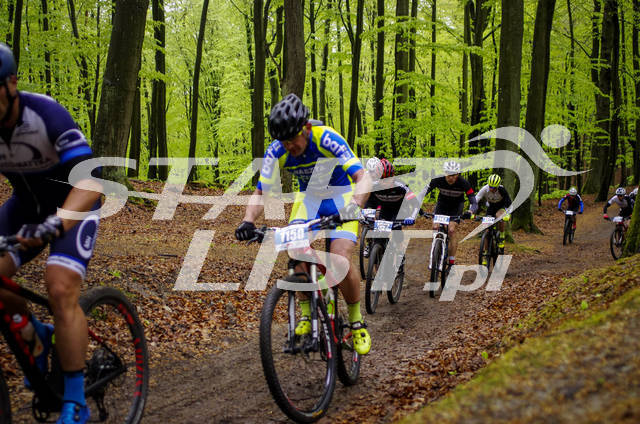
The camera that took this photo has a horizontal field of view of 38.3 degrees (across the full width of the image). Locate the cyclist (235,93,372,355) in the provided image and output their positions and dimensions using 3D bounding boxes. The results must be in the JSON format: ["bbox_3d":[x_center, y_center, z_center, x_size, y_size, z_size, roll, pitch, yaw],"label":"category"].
[{"bbox_3d":[-0.030,0.070,5.080,0.680,1.400,0.900,2,-1,13],"label":"cyclist"}]

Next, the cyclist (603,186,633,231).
[{"bbox_3d":[7.080,0.190,21.500,0.720,1.500,0.920,2,0,35],"label":"cyclist"}]

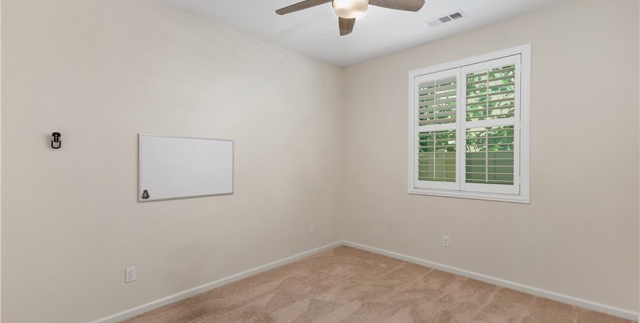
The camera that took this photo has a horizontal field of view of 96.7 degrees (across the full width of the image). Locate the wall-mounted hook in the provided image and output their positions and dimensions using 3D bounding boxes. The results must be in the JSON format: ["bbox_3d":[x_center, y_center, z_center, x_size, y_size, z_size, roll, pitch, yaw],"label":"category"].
[{"bbox_3d":[-1.902,-0.148,2.054,0.055,0.115,0.050,0,0,44],"label":"wall-mounted hook"}]

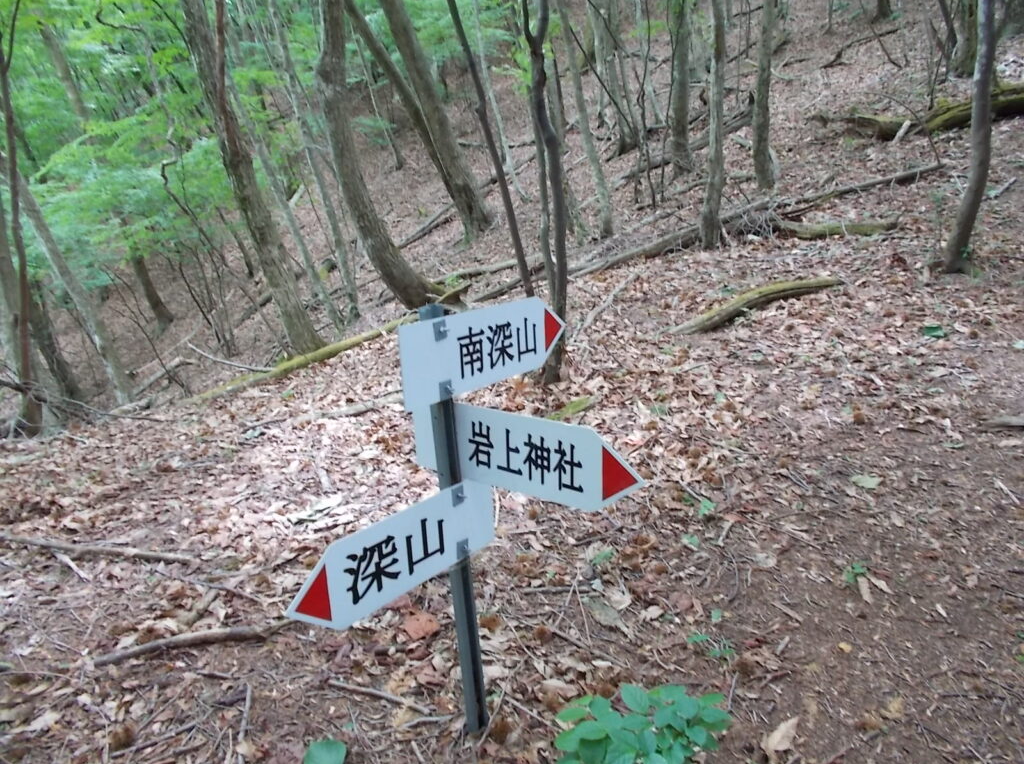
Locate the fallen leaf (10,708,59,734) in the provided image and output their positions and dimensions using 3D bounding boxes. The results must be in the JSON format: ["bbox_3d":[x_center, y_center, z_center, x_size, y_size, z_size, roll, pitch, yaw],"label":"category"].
[{"bbox_3d":[-1.346,0.958,2.171,0.115,0.025,0.065,-18,20,-28],"label":"fallen leaf"}]

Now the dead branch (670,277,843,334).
[{"bbox_3d":[1.634,-0.510,5.034,1.452,0.130,0.190,-16,20,-24],"label":"dead branch"}]

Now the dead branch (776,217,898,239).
[{"bbox_3d":[2.719,-1.302,6.439,0.994,0.130,0.170,-1,16,3],"label":"dead branch"}]

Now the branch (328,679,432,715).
[{"bbox_3d":[-0.364,0.845,2.069,0.355,0.020,0.020,2,20,31],"label":"branch"}]

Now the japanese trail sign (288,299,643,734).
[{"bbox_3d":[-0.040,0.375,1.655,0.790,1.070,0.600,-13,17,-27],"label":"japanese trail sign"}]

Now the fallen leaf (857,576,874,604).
[{"bbox_3d":[1.051,0.618,2.285,0.032,0.018,0.144,0,13,12],"label":"fallen leaf"}]

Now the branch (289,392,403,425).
[{"bbox_3d":[-0.831,0.134,3.937,0.594,0.045,0.080,-14,19,-23],"label":"branch"}]

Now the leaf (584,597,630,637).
[{"bbox_3d":[0.277,0.688,2.254,0.075,0.020,0.215,-17,19,-25],"label":"leaf"}]

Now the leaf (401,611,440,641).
[{"bbox_3d":[-0.274,0.740,2.341,0.105,0.028,0.115,-8,17,2],"label":"leaf"}]

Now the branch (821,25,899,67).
[{"bbox_3d":[4.964,-4.720,10.900,1.477,0.220,0.350,-29,26,-26],"label":"branch"}]

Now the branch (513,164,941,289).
[{"bbox_3d":[2.100,-1.415,6.569,4.786,0.170,0.240,-18,21,-24],"label":"branch"}]

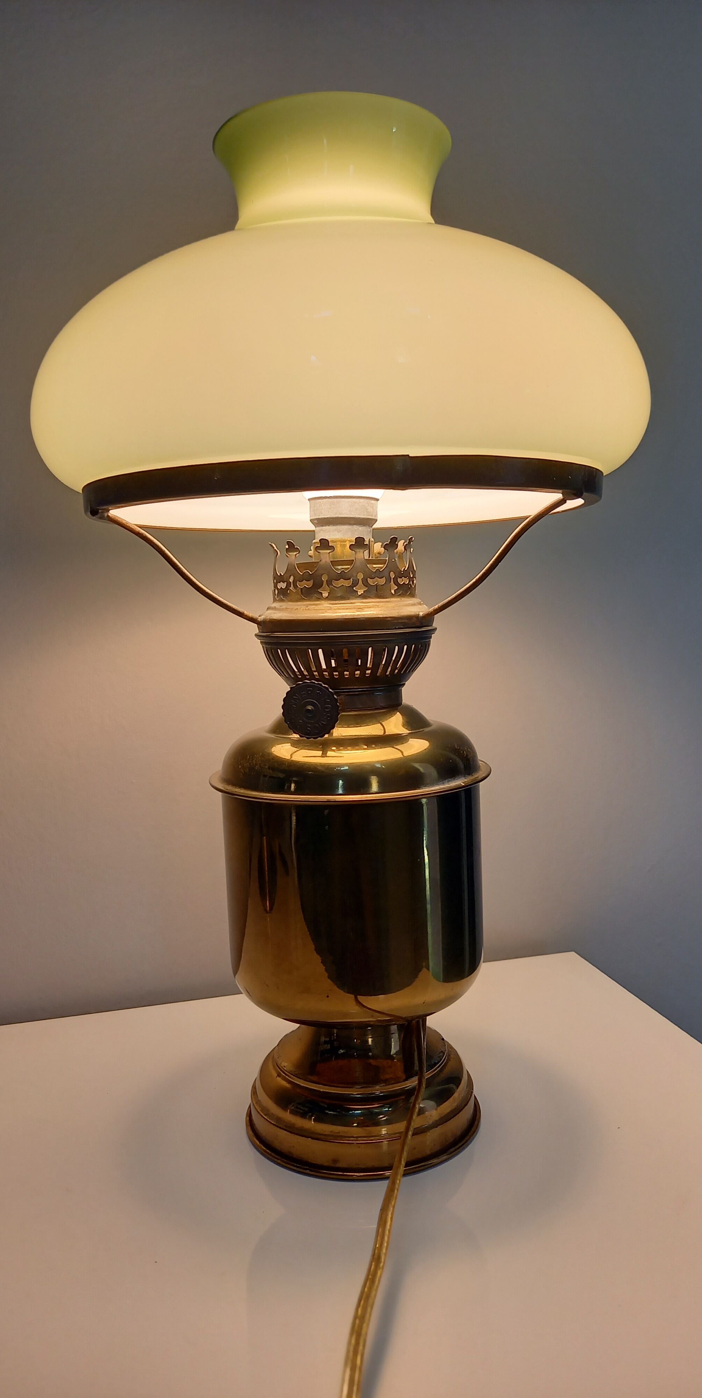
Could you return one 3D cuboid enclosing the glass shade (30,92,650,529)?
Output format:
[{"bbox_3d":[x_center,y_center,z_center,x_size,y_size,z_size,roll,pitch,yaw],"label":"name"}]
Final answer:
[{"bbox_3d":[-0.005,-0.146,0.408,0.242,0.144,0.242,-2,6,0],"label":"glass shade"}]

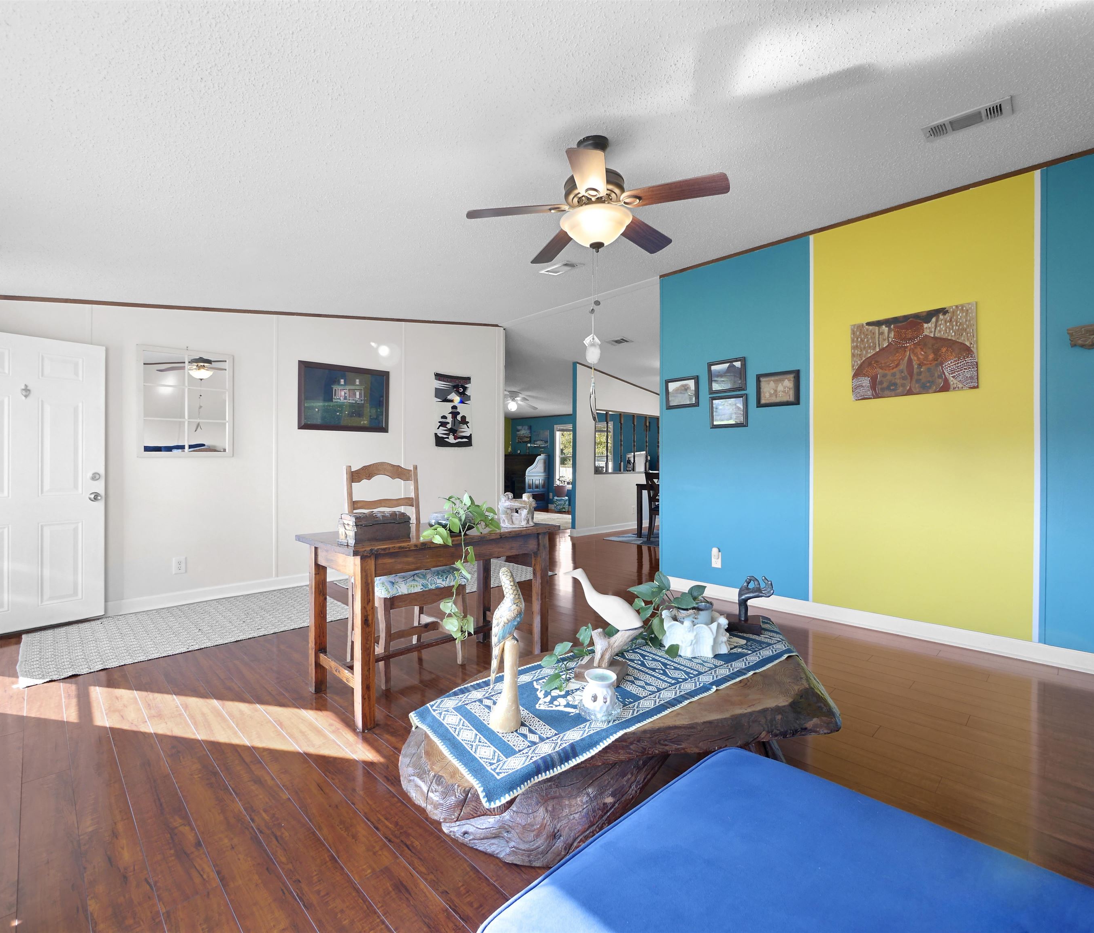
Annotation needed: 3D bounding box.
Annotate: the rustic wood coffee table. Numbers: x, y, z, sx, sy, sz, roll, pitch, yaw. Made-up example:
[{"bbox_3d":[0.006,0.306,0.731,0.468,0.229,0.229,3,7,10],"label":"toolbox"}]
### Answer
[{"bbox_3d":[0.373,0.914,1.713,1.679,0.410,0.674,0,0,-24],"label":"rustic wood coffee table"}]

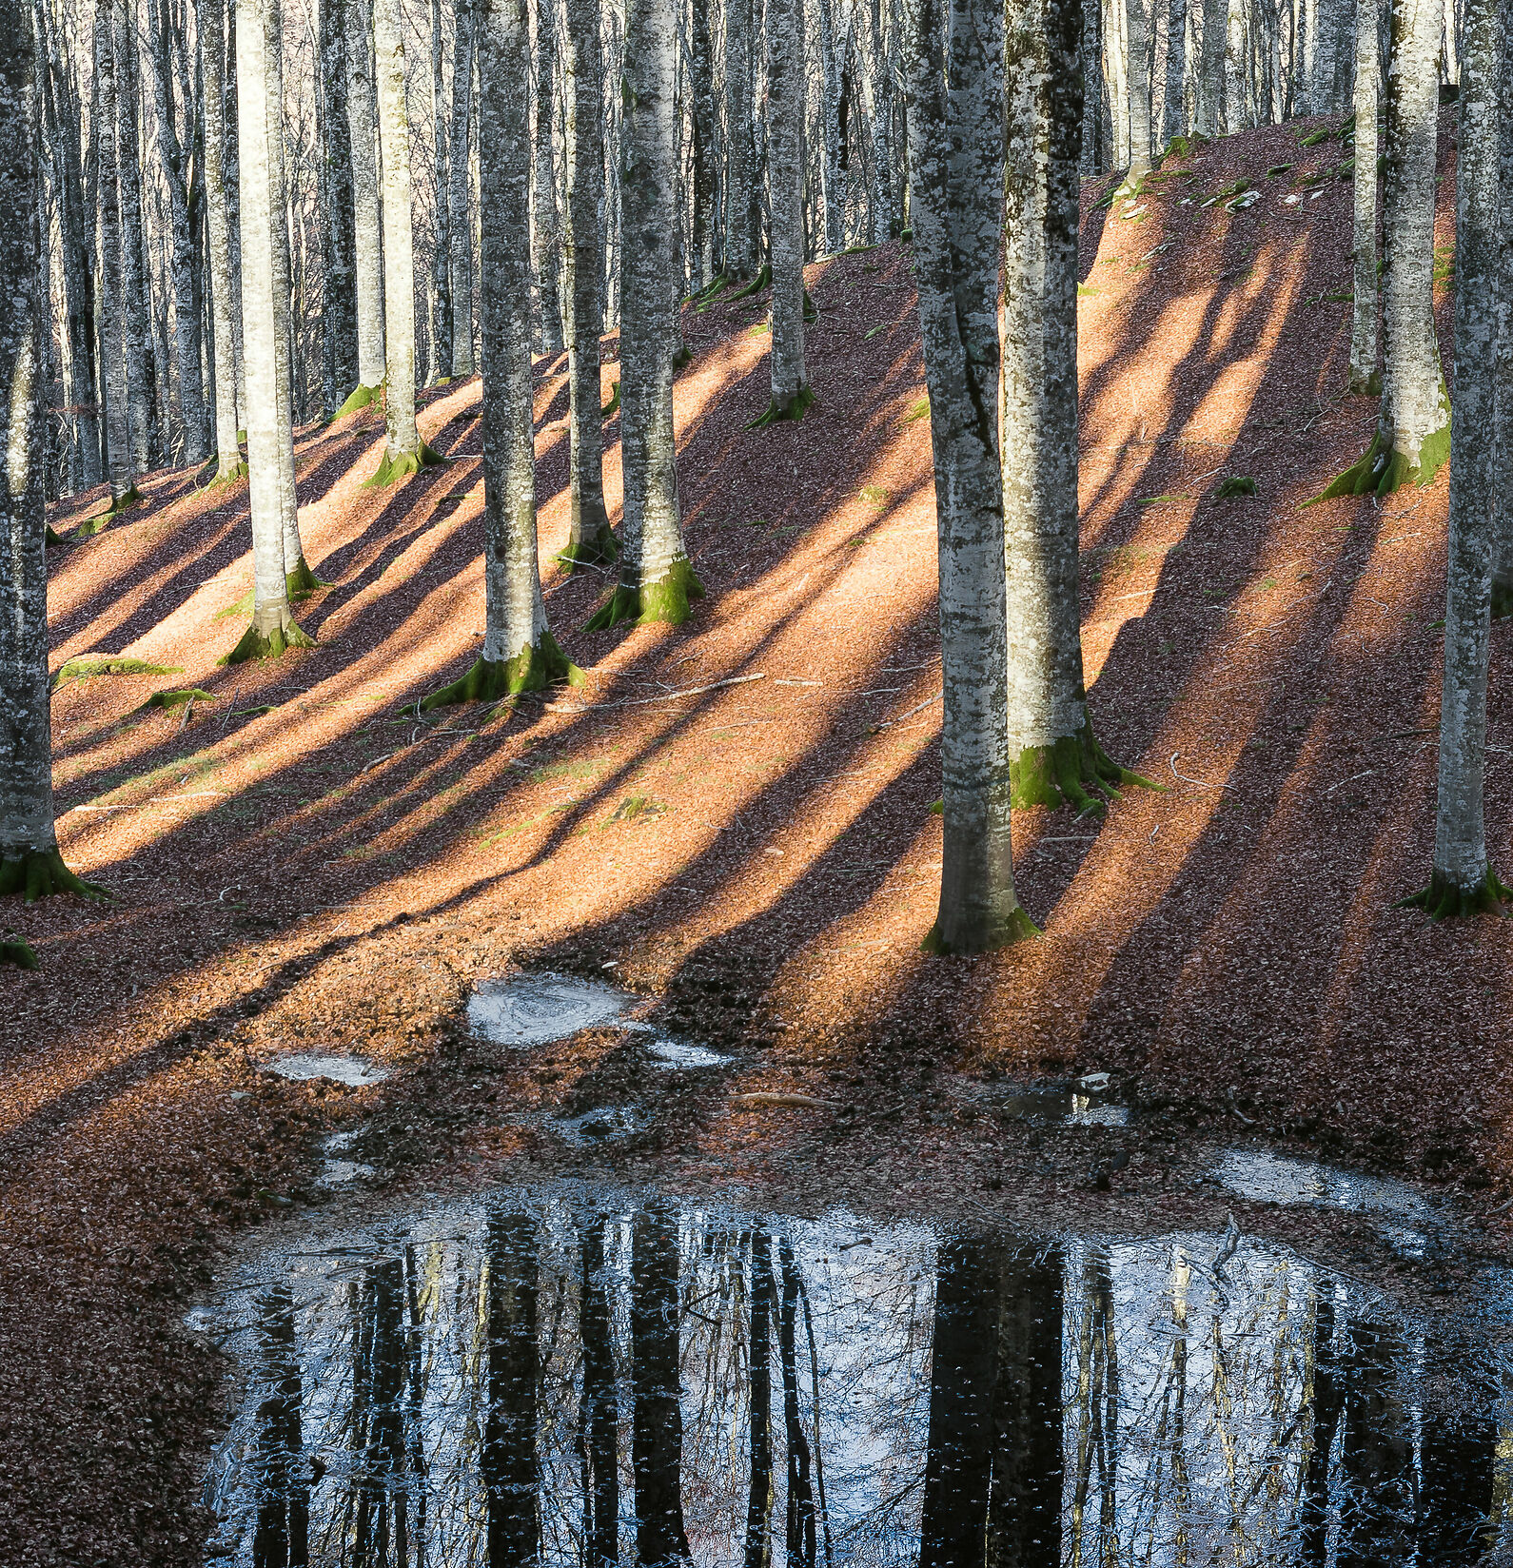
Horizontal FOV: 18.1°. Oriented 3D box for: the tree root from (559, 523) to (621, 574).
[{"bbox_3d":[-1.555,-2.191,44.006,0.579,0.380,0.550,0,12,-2],"label":"tree root"}]

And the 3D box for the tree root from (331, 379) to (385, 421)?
[{"bbox_3d":[-5.245,-5.077,63.000,0.800,0.500,0.720,0,10,0],"label":"tree root"}]

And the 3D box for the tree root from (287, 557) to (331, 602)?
[{"bbox_3d":[-5.110,-2.280,53.000,0.800,0.420,0.700,0,10,0],"label":"tree root"}]

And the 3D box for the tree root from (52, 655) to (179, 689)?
[{"bbox_3d":[-5.489,-0.963,40.689,1.086,0.211,0.450,-2,12,-8],"label":"tree root"}]

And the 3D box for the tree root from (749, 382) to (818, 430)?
[{"bbox_3d":[0.327,-4.779,60.000,0.860,0.500,0.720,0,10,0],"label":"tree root"}]

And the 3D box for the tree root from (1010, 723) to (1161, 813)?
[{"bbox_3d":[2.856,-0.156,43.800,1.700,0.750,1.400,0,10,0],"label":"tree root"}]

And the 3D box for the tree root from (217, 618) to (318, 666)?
[{"bbox_3d":[-4.260,-1.238,41.448,0.841,0.275,0.750,-1,12,-6],"label":"tree root"}]

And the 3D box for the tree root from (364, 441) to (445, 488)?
[{"bbox_3d":[-4.380,-3.979,59.000,1.000,0.520,0.850,0,10,0],"label":"tree root"}]

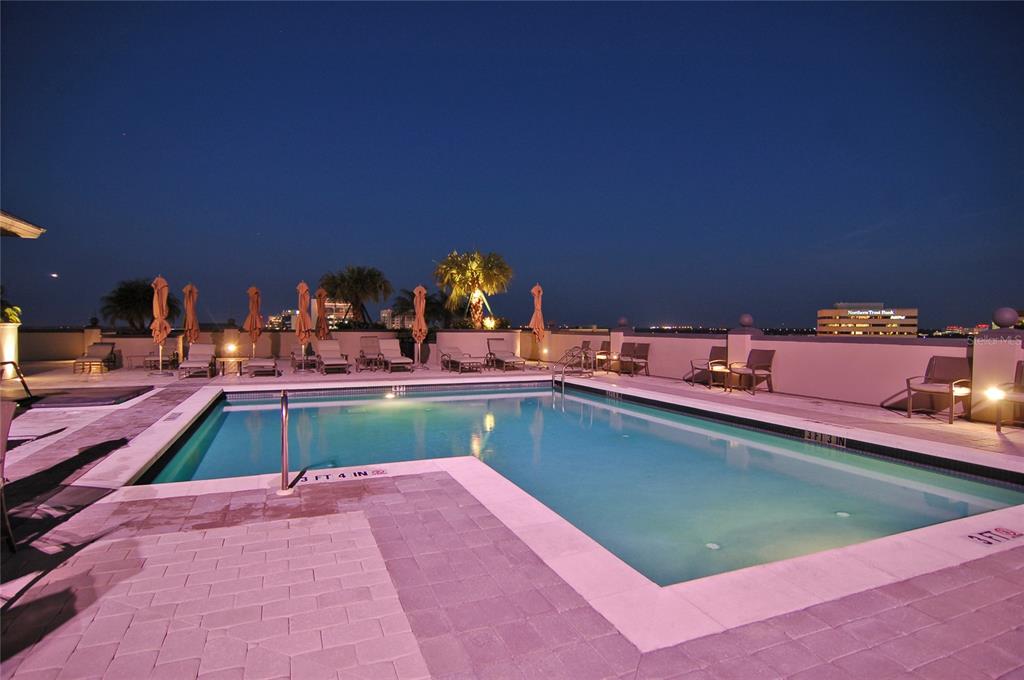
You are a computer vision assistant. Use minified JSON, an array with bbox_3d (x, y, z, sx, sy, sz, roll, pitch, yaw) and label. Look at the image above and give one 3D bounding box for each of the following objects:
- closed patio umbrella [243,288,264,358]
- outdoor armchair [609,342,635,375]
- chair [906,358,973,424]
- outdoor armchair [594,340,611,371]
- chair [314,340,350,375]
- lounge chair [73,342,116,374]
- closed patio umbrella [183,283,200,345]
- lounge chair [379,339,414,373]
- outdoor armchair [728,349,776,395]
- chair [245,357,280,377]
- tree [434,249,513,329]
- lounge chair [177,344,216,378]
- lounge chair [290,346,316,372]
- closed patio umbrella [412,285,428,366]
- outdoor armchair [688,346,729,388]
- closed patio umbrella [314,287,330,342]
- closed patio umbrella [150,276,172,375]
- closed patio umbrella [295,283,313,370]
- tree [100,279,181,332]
[{"bbox_3d":[-8.123,-0.451,16.094,0.560,2.540,0.560,0,1,-22],"label":"closed patio umbrella"},{"bbox_3d":[3.036,0.518,14.001,0.630,0.870,0.570,0,1,-24],"label":"outdoor armchair"},{"bbox_3d":[6.005,0.676,7.139,0.643,0.882,0.542,0,1,-20],"label":"chair"},{"bbox_3d":[2.688,0.482,15.544,0.630,0.870,0.570,0,1,-24],"label":"outdoor armchair"},{"bbox_3d":[-4.966,0.451,14.175,0.700,0.870,1.700,0,1,-28],"label":"chair"},{"bbox_3d":[-11.122,0.470,13.700,0.630,0.794,1.550,0,2,-23],"label":"lounge chair"},{"bbox_3d":[-9.841,-0.456,15.694,0.500,2.540,0.500,0,1,-22],"label":"closed patio umbrella"},{"bbox_3d":[-3.341,0.450,14.787,0.680,0.870,1.700,0,1,-26],"label":"lounge chair"},{"bbox_3d":[4.752,0.611,10.063,0.706,0.857,0.554,-1,2,-31],"label":"outdoor armchair"},{"bbox_3d":[-6.491,0.680,13.388,0.680,0.420,1.900,0,1,-25],"label":"chair"},{"bbox_3d":[-1.581,-2.013,21.000,3.150,3.300,3.150,0,1,0],"label":"tree"},{"bbox_3d":[-7.777,0.482,12.800,0.660,0.810,1.480,0,1,-23],"label":"lounge chair"},{"bbox_3d":[-6.399,0.481,15.698,0.680,0.720,1.750,0,1,-28],"label":"lounge chair"},{"bbox_3d":[-2.791,-0.398,15.595,0.500,2.540,0.500,0,1,-22],"label":"closed patio umbrella"},{"bbox_3d":[4.309,0.579,10.997,0.706,0.869,0.554,0,2,-23],"label":"outdoor armchair"},{"bbox_3d":[-6.391,-0.461,17.194,0.480,2.540,0.480,0,1,-22],"label":"closed patio umbrella"},{"bbox_3d":[-9.212,-0.413,13.395,0.504,2.596,0.504,0,2,-23],"label":"closed patio umbrella"},{"bbox_3d":[-5.900,-0.403,14.465,0.479,2.558,0.479,0,2,-23],"label":"closed patio umbrella"},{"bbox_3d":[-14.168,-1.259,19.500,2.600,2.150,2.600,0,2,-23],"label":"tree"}]

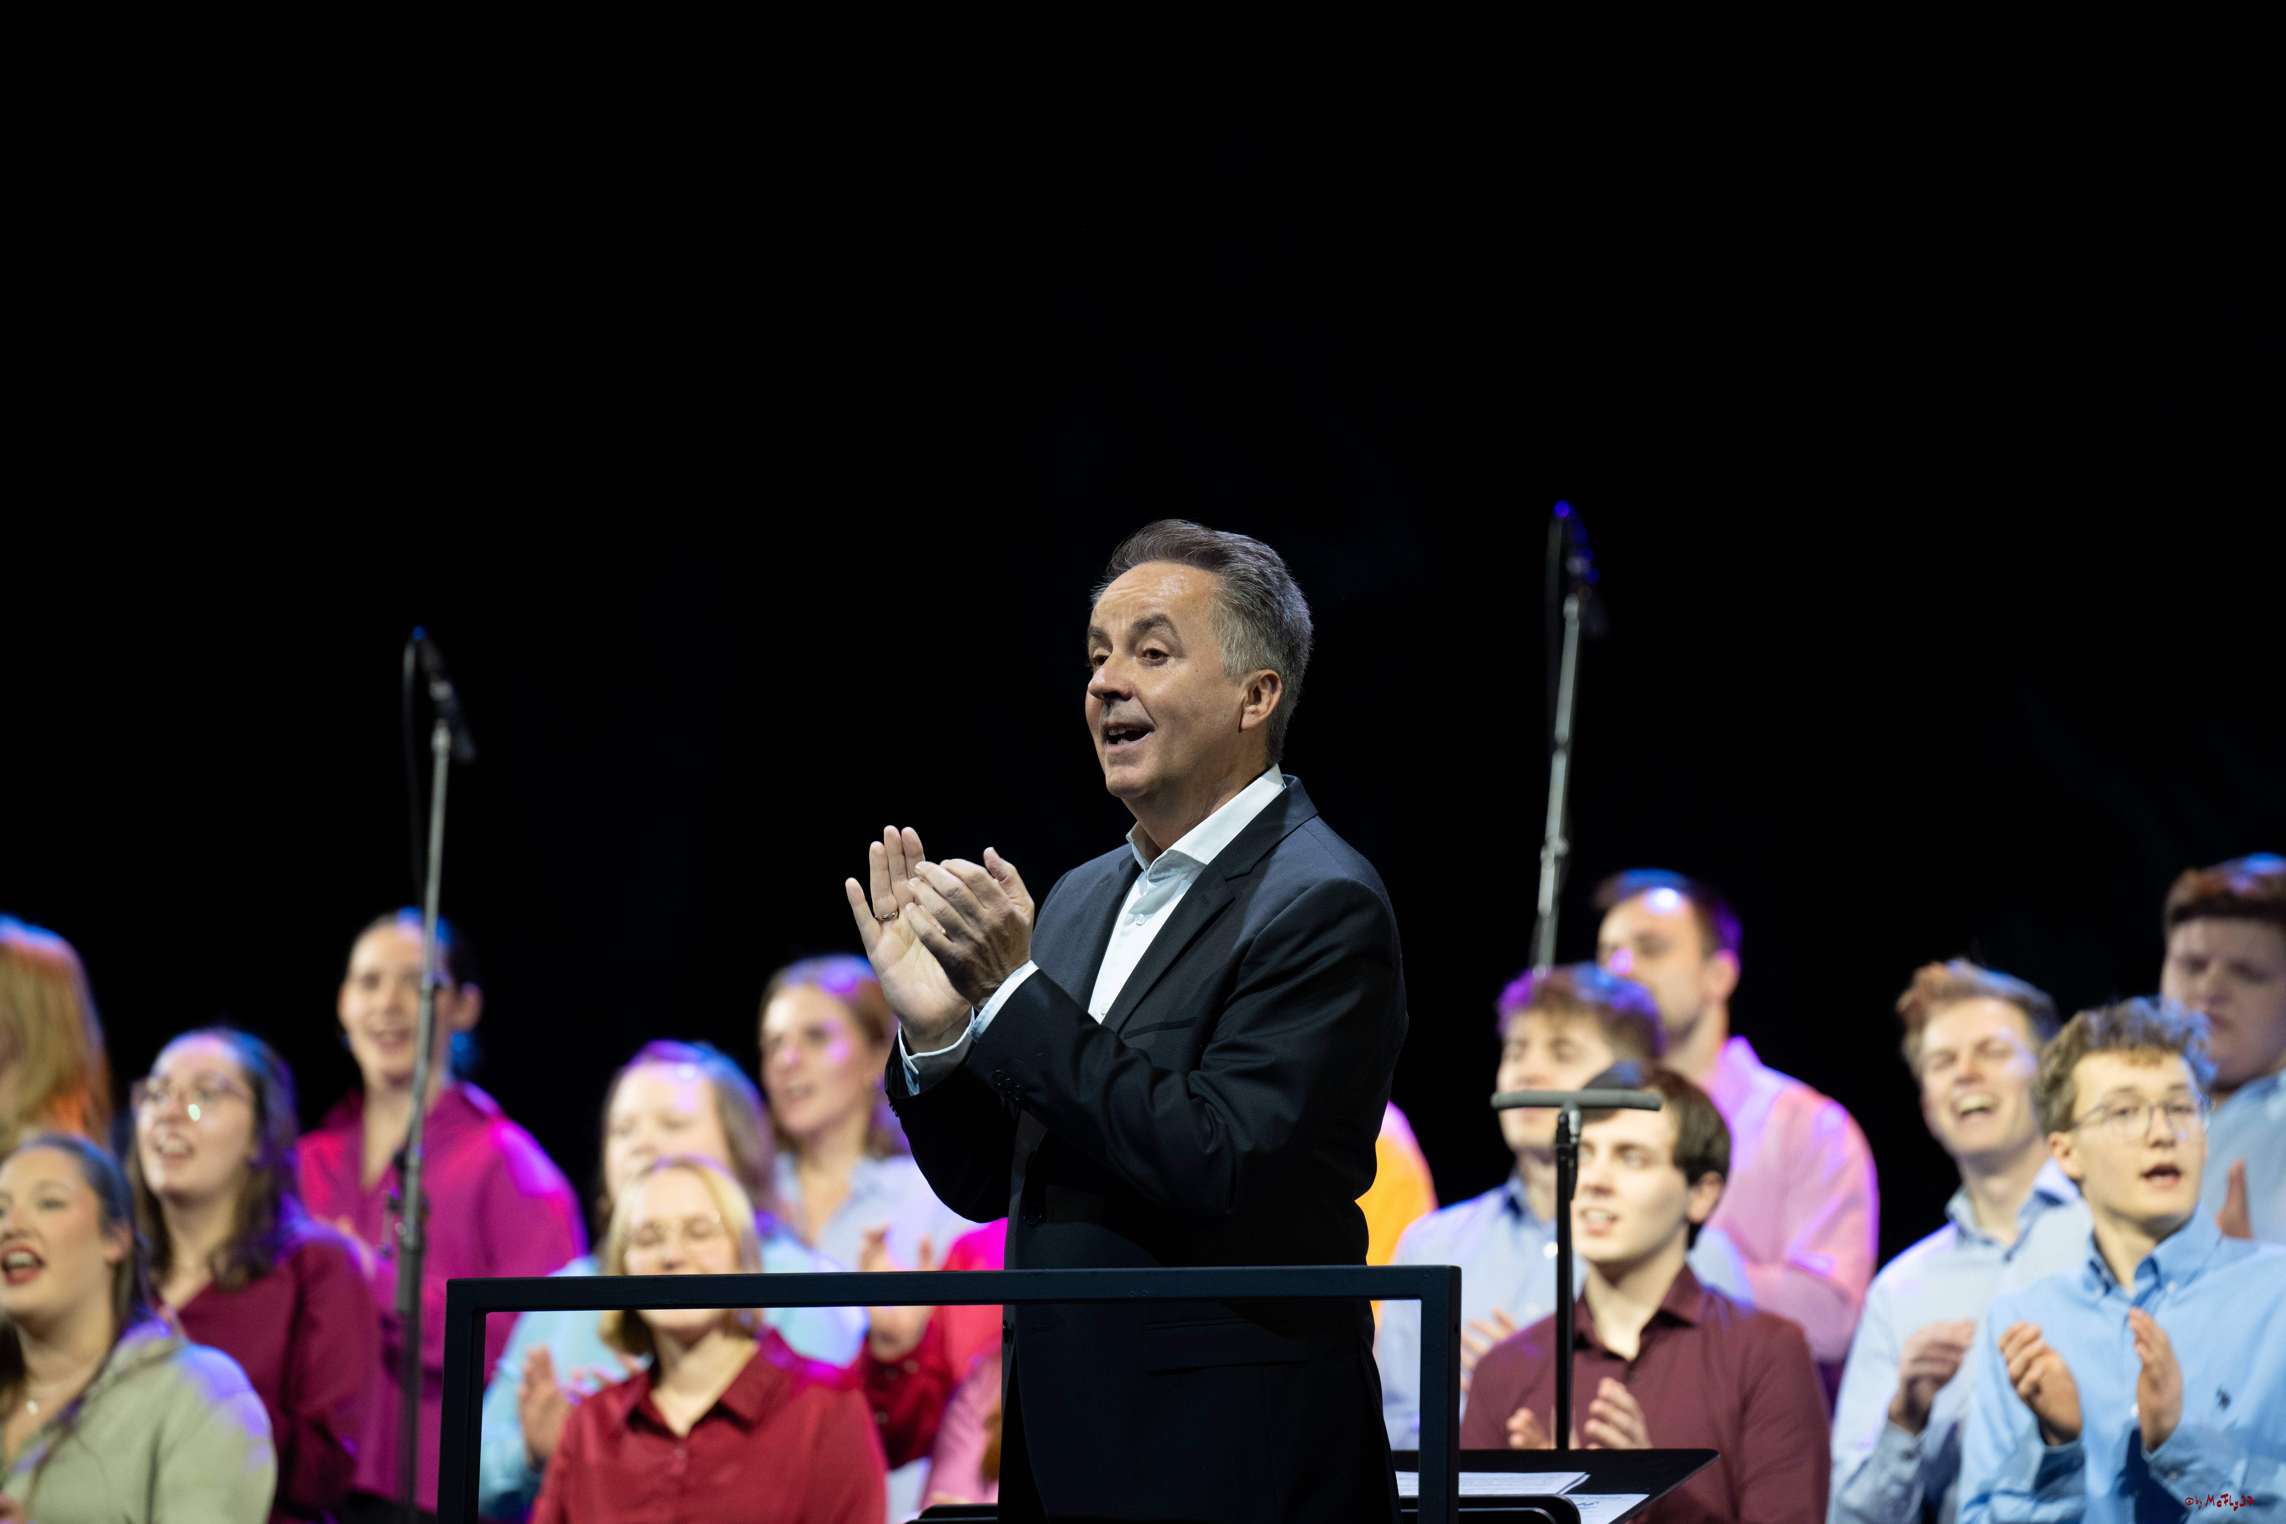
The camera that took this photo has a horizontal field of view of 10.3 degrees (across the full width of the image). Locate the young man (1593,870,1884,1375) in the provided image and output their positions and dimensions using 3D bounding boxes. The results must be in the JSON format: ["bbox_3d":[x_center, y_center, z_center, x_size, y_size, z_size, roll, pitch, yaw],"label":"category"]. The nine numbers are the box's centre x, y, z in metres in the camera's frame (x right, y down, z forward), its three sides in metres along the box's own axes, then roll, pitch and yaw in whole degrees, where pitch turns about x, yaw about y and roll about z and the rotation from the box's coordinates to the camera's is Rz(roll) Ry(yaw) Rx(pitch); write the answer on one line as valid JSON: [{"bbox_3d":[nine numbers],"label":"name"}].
[{"bbox_3d":[0.719,1.047,16.265,0.520,1.820,0.420,-2,-3,36],"label":"young man"}]

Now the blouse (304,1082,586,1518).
[{"bbox_3d":[-0.927,0.682,16.100,0.480,0.580,0.360,-1,-2,24],"label":"blouse"}]

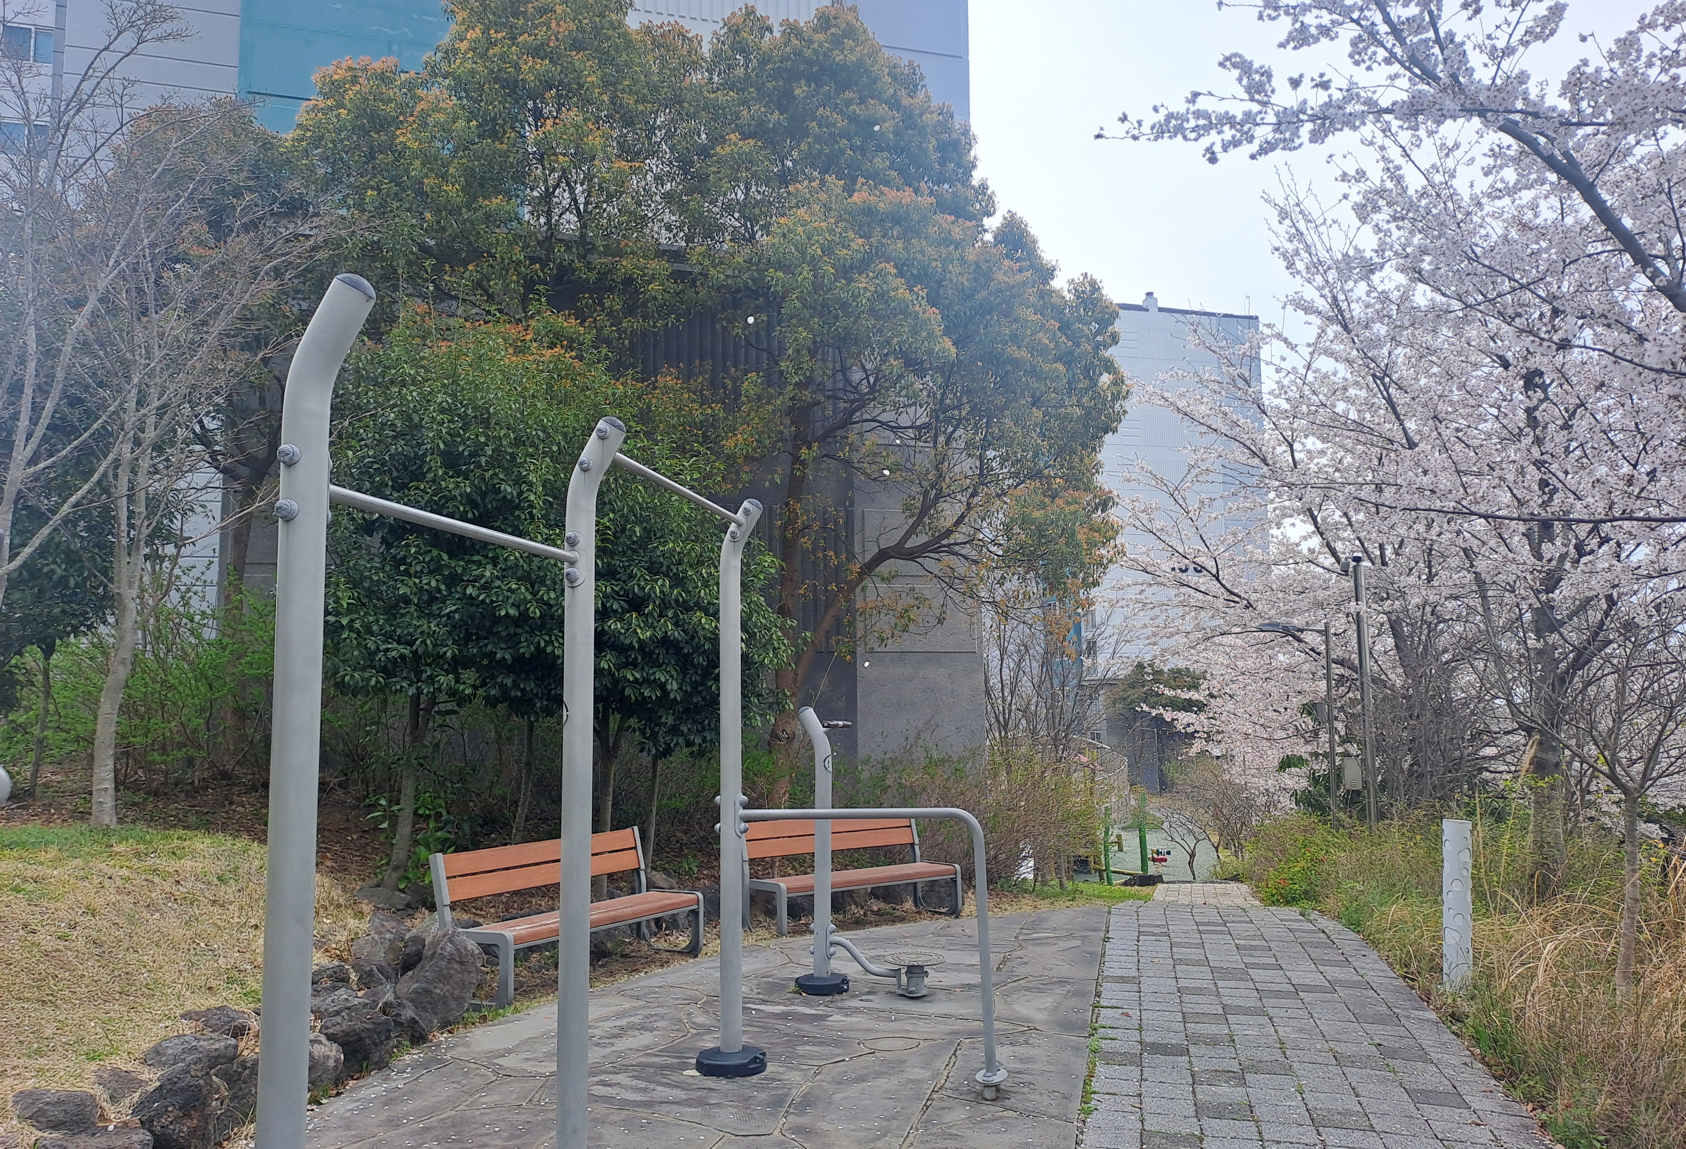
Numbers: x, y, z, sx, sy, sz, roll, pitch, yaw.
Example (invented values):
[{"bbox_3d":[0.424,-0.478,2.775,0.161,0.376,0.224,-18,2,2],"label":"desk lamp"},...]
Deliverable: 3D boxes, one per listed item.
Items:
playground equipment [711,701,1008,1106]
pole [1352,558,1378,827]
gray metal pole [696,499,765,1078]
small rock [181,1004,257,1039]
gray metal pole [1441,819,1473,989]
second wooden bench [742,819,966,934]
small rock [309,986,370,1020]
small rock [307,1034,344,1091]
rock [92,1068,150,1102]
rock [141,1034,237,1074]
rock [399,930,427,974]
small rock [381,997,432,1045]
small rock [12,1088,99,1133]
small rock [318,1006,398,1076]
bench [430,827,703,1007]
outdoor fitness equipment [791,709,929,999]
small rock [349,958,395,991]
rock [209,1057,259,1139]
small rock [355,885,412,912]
[{"bbox_3d":[0.249,1.452,5.928,1.320,1.563,1.780,-2,-5,16],"label":"playground equipment"},{"bbox_3d":[7.955,1.891,18.500,0.170,4.200,0.170,-1,-6,0],"label":"pole"},{"bbox_3d":[-0.492,0.898,5.347,0.310,2.448,0.310,0,-5,0],"label":"gray metal pole"},{"bbox_3d":[-2.374,1.710,4.650,0.260,0.120,0.200,3,-7,-30],"label":"small rock"},{"bbox_3d":[3.402,1.840,6.798,0.162,0.970,0.162,0,-5,0],"label":"gray metal pole"},{"bbox_3d":[0.090,2.218,9.173,1.530,0.750,0.600,3,-6,-33],"label":"second wooden bench"},{"bbox_3d":[-2.246,1.901,5.400,0.280,0.170,0.240,-1,-5,8],"label":"small rock"},{"bbox_3d":[-2.145,2.009,5.000,0.220,0.240,0.220,-1,-5,8],"label":"small rock"},{"bbox_3d":[-2.504,1.774,4.220,0.180,0.120,0.170,-1,-5,8],"label":"rock"},{"bbox_3d":[-2.368,1.735,4.400,0.330,0.160,0.220,-1,-5,8],"label":"rock"},{"bbox_3d":[-2.197,1.928,6.200,0.150,0.220,0.190,-1,-5,8],"label":"rock"},{"bbox_3d":[-2.050,2.093,5.700,0.240,0.230,0.240,-1,-5,8],"label":"small rock"},{"bbox_3d":[-2.555,1.739,3.950,0.250,0.130,0.200,3,-7,-30],"label":"small rock"},{"bbox_3d":[-2.102,2.022,5.280,0.310,0.250,0.260,3,-7,-30],"label":"small rock"},{"bbox_3d":[-1.586,1.990,7.297,0.580,0.770,1.580,-4,-7,33],"label":"bench"},{"bbox_3d":[0.129,1.557,6.906,0.840,1.550,0.360,-3,-6,24],"label":"outdoor fitness equipment"},{"bbox_3d":[-2.259,1.918,5.850,0.200,0.140,0.180,3,-7,-30],"label":"small rock"},{"bbox_3d":[-2.193,1.918,4.450,0.250,0.280,0.240,-1,-5,8],"label":"rock"},{"bbox_3d":[-2.836,1.992,7.500,0.330,0.150,0.260,3,-7,-30],"label":"small rock"}]

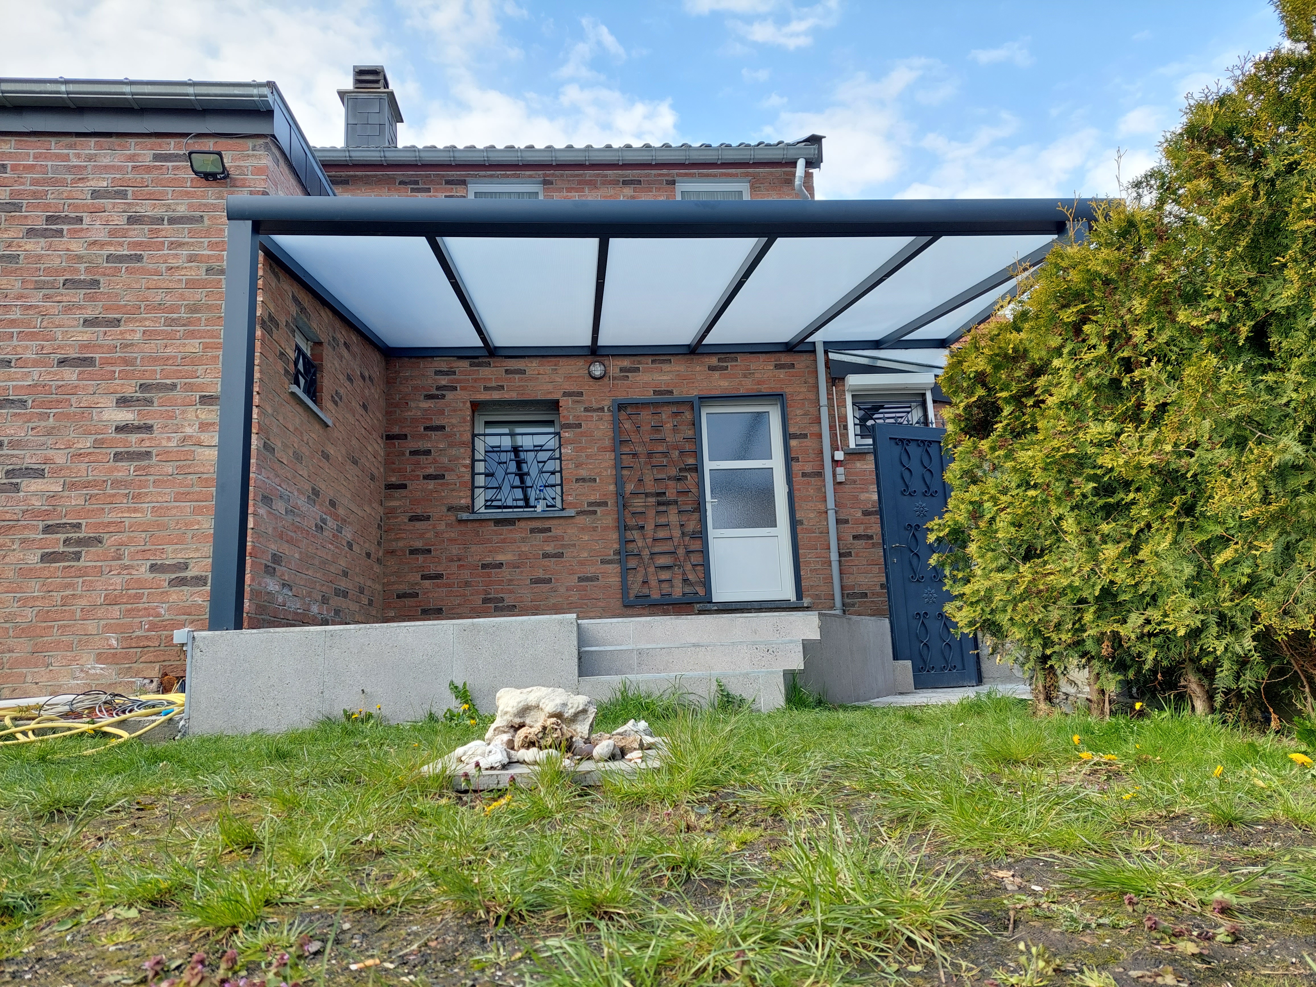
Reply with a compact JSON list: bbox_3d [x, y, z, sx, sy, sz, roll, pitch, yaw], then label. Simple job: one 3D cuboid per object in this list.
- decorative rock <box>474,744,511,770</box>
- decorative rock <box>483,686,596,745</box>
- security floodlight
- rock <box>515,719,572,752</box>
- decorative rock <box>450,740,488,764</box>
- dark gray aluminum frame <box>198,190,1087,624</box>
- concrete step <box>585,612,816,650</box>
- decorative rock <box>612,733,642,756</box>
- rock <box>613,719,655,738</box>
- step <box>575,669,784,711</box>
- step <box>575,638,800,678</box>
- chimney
[{"bbox_3d":[-0.352,0.557,1.937,0.082,0.050,0.069,-2,-11,-5],"label":"decorative rock"},{"bbox_3d":[-0.321,0.608,2.492,0.317,0.159,0.198,-2,-11,-5],"label":"decorative rock"},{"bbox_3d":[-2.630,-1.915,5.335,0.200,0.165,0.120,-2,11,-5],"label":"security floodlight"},{"bbox_3d":[-0.284,0.603,2.278,0.147,0.083,0.107,-2,-11,-5],"label":"rock"},{"bbox_3d":[-0.429,0.587,2.077,0.093,0.051,0.073,-2,-11,-5],"label":"decorative rock"},{"bbox_3d":[0.280,-0.474,6.894,5.490,2.965,4.050,-2,-11,-5],"label":"dark gray aluminum frame"},{"bbox_3d":[0.233,0.802,5.261,1.364,0.162,0.300,-2,-11,-5],"label":"concrete step"},{"bbox_3d":[-0.070,0.576,2.096,0.071,0.048,0.056,-2,-11,-5],"label":"decorative rock"},{"bbox_3d":[-0.065,0.640,2.462,0.117,0.061,0.092,-2,-11,-5],"label":"rock"},{"bbox_3d":[0.111,1.004,4.618,1.012,0.182,0.300,-2,-11,-5],"label":"step"},{"bbox_3d":[0.172,0.898,4.941,1.188,0.144,0.300,-2,-11,-5],"label":"step"},{"bbox_3d":[-3.897,-5.102,12.411,0.727,1.306,0.727,-2,-11,-5],"label":"chimney"}]

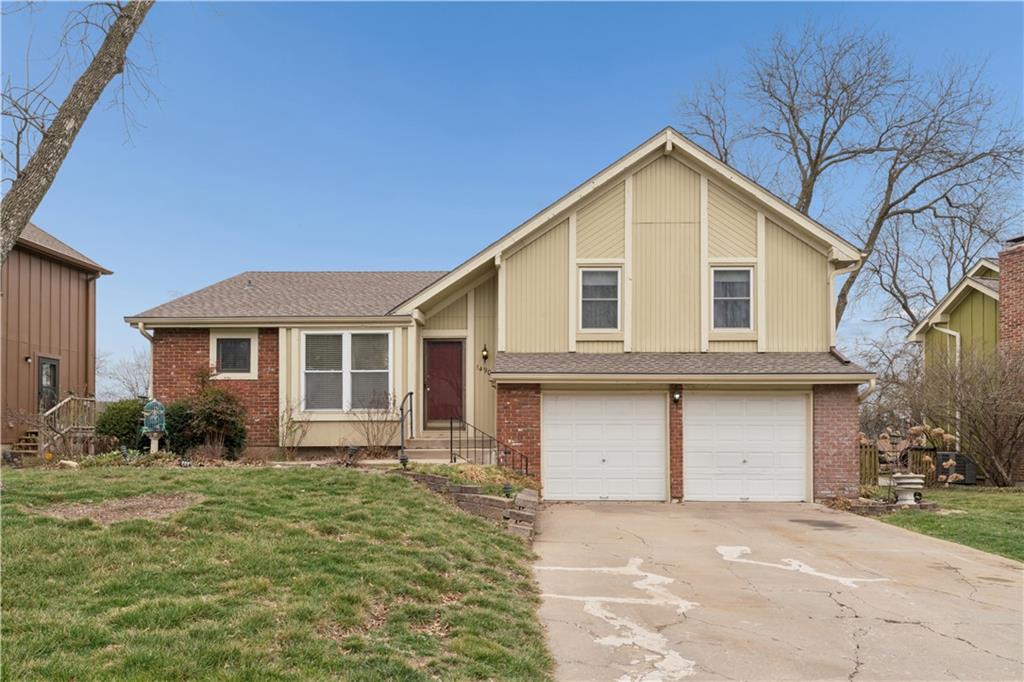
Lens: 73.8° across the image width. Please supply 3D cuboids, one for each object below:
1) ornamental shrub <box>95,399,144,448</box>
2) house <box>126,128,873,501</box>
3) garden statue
[{"bbox_3d":[-8.730,1.870,15.200,1.120,1.180,1.100,0,0,0],"label":"ornamental shrub"},{"bbox_3d":[-0.650,-0.580,17.800,15.500,7.550,9.600,0,0,1],"label":"house"},{"bbox_3d":[-7.470,1.800,14.250,0.500,1.200,0.460,0,0,0],"label":"garden statue"}]

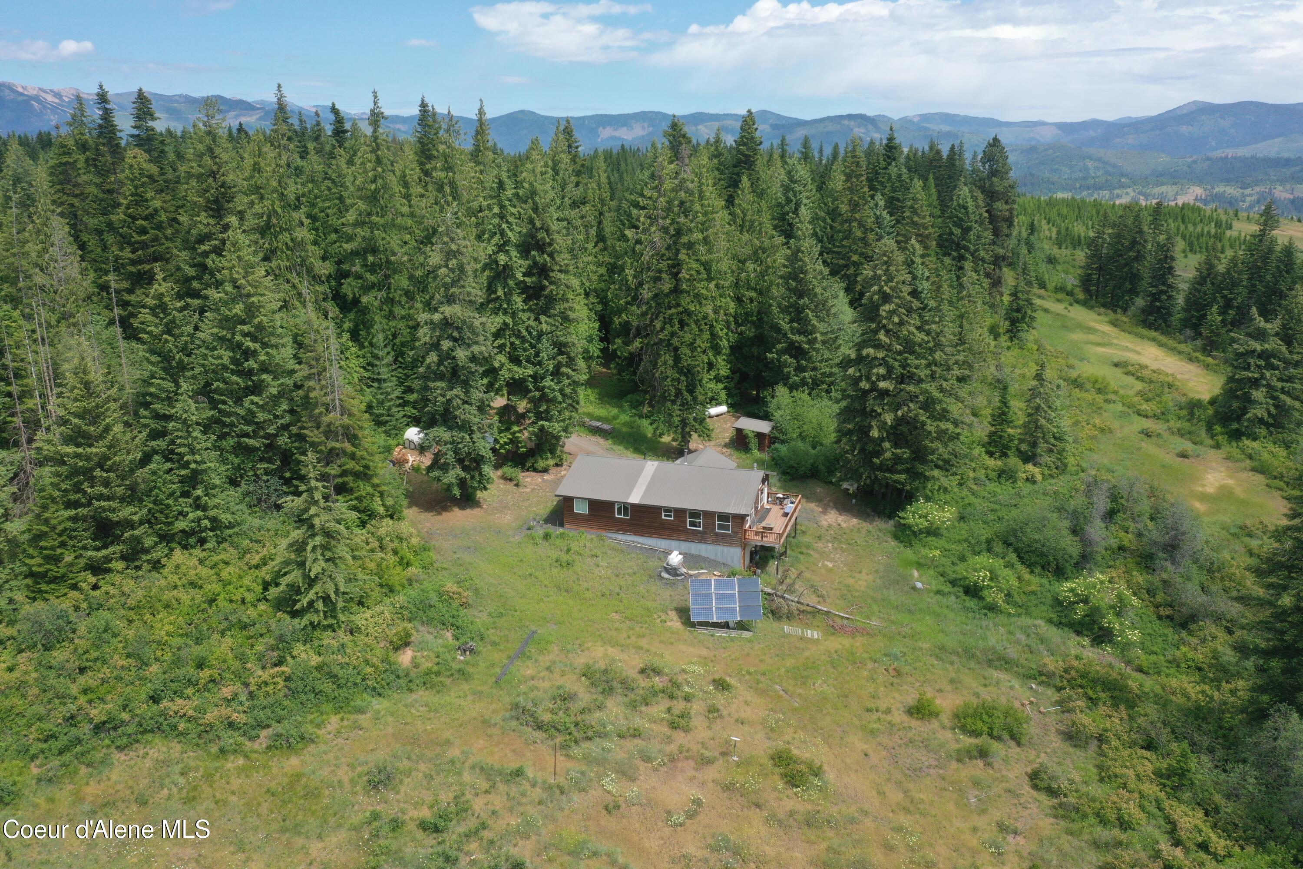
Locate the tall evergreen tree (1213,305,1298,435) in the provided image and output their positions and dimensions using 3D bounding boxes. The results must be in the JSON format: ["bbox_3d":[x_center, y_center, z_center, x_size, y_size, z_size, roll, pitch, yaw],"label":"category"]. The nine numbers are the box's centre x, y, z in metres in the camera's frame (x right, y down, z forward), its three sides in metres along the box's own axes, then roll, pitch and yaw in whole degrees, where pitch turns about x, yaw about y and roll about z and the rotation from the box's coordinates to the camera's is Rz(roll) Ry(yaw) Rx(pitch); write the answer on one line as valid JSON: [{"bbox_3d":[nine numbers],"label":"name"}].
[{"bbox_3d":[77.320,-8.110,130.140,10.300,16.240,10.300,0,15,0],"label":"tall evergreen tree"}]

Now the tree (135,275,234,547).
[{"bbox_3d":[-35.720,-1.730,76.320,6.200,20.330,6.200,0,15,0],"label":"tree"}]

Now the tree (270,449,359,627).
[{"bbox_3d":[-23.060,7.060,67.820,5.550,12.310,5.550,0,16,0],"label":"tree"}]

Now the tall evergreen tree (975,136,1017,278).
[{"bbox_3d":[64.410,-37.840,185.610,7.710,32.610,7.710,0,16,0],"label":"tall evergreen tree"}]

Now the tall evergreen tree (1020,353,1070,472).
[{"bbox_3d":[39.630,-1.920,100.660,4.930,12.530,4.930,0,16,0],"label":"tall evergreen tree"}]

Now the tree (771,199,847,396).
[{"bbox_3d":[18.700,-14.760,116.470,8.860,24.160,8.860,0,16,0],"label":"tree"}]

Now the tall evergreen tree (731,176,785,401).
[{"bbox_3d":[12.750,-16.620,117.940,7.110,26.140,7.110,0,16,0],"label":"tall evergreen tree"}]

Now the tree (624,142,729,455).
[{"bbox_3d":[3.060,-12.740,99.350,9.780,29.480,9.780,0,16,0],"label":"tree"}]

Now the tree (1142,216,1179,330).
[{"bbox_3d":[89.460,-27.310,175.210,6.720,20.320,6.720,0,16,0],"label":"tree"}]

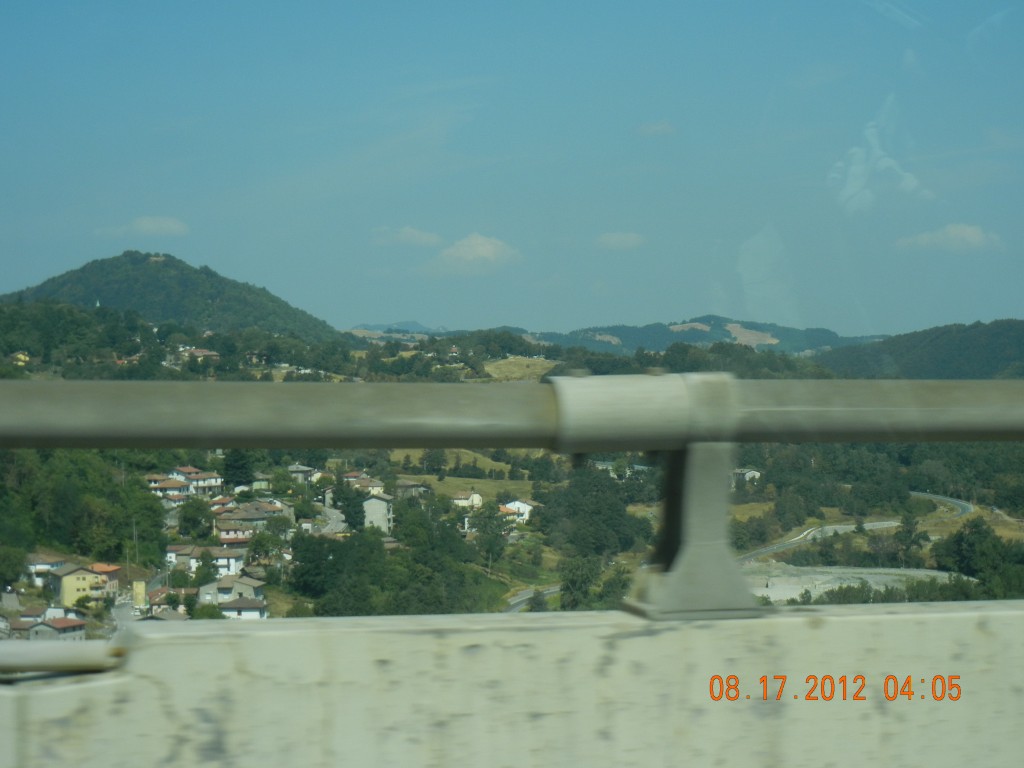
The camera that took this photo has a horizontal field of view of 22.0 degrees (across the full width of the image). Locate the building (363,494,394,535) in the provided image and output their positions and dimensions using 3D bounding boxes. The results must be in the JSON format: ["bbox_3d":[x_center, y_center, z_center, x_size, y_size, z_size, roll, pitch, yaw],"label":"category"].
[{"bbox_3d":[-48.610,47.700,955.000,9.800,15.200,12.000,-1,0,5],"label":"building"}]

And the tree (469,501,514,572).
[{"bbox_3d":[-6.890,51.260,885.000,13.800,22.500,13.800,-1,0,0],"label":"tree"}]

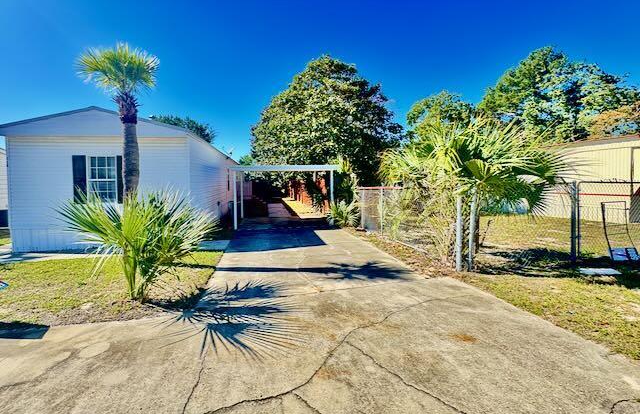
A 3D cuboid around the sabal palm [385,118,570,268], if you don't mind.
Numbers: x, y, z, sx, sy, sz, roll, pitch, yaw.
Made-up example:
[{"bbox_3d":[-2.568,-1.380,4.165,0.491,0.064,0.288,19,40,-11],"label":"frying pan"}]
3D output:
[{"bbox_3d":[2.960,-0.356,5.386,3.350,3.000,3.100,0,5,0],"label":"sabal palm"}]

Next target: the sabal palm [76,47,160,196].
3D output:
[{"bbox_3d":[-3.858,-0.926,5.121,1.450,4.260,1.450,0,5,0],"label":"sabal palm"}]

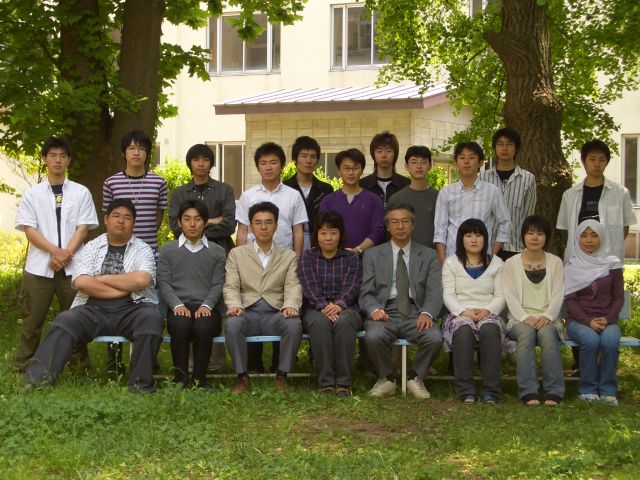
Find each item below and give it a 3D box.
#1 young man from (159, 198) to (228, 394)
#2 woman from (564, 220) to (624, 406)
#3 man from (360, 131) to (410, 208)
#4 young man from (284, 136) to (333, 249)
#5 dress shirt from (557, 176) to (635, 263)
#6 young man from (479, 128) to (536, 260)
[{"bbox_3d":[-0.855,0.374,9.174,0.470,1.290,0.740,0,3,0],"label":"young man"},{"bbox_3d":[1.797,0.456,8.958,0.420,1.150,0.720,0,3,5],"label":"woman"},{"bbox_3d":[0.495,0.070,10.339,0.480,1.770,0.310,0,3,0],"label":"man"},{"bbox_3d":[-0.094,0.090,10.340,0.480,1.730,0.310,0,3,-3],"label":"young man"},{"bbox_3d":[1.982,-0.106,9.809,0.580,0.700,0.280,0,3,3],"label":"dress shirt"},{"bbox_3d":[1.450,0.034,10.634,0.500,1.800,0.320,0,2,5],"label":"young man"}]

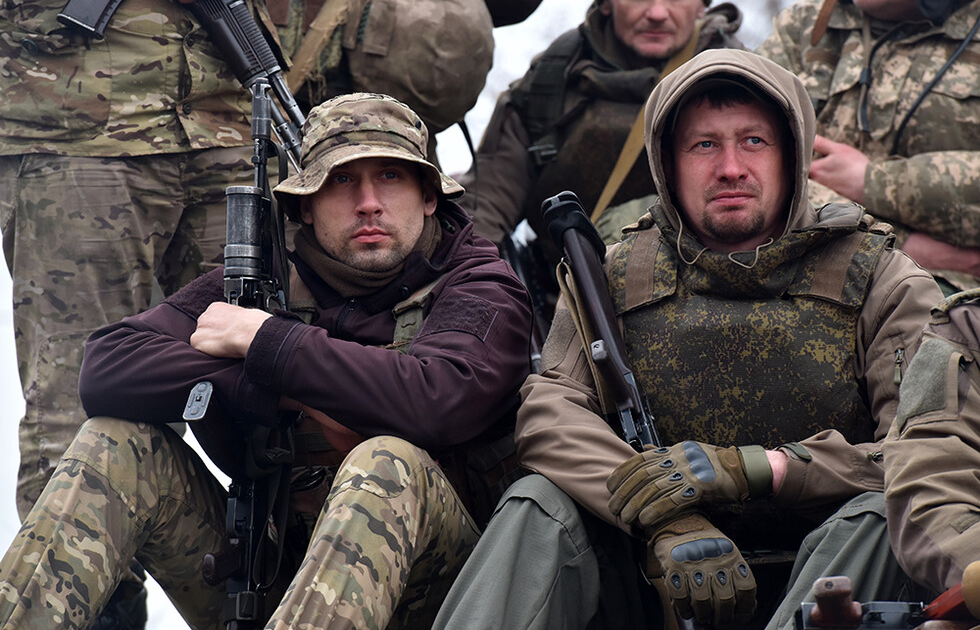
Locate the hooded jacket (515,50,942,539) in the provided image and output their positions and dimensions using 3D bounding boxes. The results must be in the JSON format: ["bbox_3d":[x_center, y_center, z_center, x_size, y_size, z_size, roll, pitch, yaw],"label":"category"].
[{"bbox_3d":[0.307,0.013,6.950,0.560,0.710,0.450,0,-5,6],"label":"hooded jacket"}]

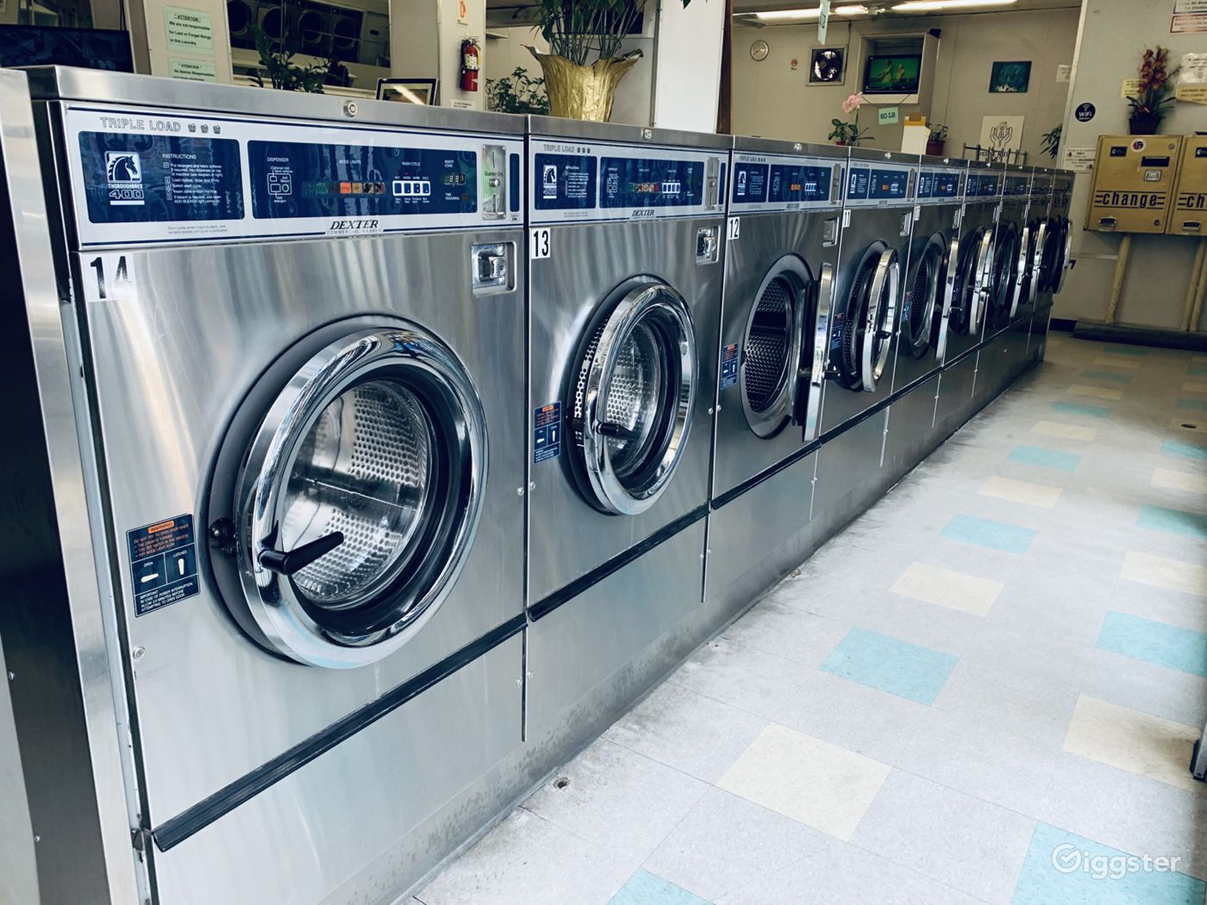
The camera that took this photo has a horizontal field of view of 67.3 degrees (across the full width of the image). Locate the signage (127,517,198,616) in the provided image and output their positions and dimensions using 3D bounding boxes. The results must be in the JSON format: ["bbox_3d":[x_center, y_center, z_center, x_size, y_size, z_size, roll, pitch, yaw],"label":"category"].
[{"bbox_3d":[-0.554,0.142,1.147,0.004,0.113,0.088,12,20,32],"label":"signage"}]

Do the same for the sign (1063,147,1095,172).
[{"bbox_3d":[4.160,-2.563,7.911,0.272,0.216,0.008,12,20,32],"label":"sign"}]

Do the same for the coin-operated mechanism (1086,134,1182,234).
[{"bbox_3d":[4.446,-2.249,7.599,0.588,0.763,0.320,12,20,32],"label":"coin-operated mechanism"}]

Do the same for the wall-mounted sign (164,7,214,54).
[{"bbox_3d":[-2.245,-2.289,4.924,0.008,0.219,0.279,12,20,32],"label":"wall-mounted sign"}]

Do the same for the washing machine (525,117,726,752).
[{"bbox_3d":[-0.185,-0.099,2.232,0.870,1.320,0.775,12,20,32],"label":"washing machine"}]

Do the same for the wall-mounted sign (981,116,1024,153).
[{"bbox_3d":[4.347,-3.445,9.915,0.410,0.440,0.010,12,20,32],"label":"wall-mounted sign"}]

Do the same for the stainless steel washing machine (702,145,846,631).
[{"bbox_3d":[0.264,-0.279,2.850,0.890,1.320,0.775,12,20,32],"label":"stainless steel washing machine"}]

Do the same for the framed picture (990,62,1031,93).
[{"bbox_3d":[4.363,-4.024,9.722,0.385,0.312,0.020,12,20,32],"label":"framed picture"}]

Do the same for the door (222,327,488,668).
[{"bbox_3d":[-0.326,0.075,1.369,0.130,0.525,0.525,10,19,27],"label":"door"}]

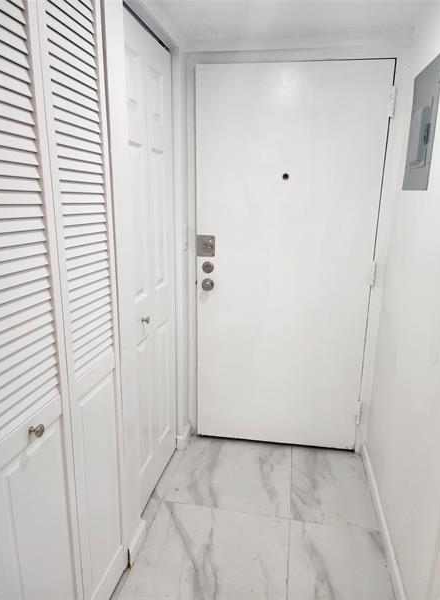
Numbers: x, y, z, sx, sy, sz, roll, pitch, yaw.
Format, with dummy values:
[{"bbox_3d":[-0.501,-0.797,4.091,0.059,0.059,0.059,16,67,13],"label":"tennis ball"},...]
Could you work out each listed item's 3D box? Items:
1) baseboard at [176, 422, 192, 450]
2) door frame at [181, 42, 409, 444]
[{"bbox_3d":[-0.211,0.805,2.347,0.055,0.080,0.141,2,14,7],"label":"baseboard"},{"bbox_3d":[0.345,-0.167,2.150,1.033,2.074,0.109,2,14,7],"label":"door frame"}]

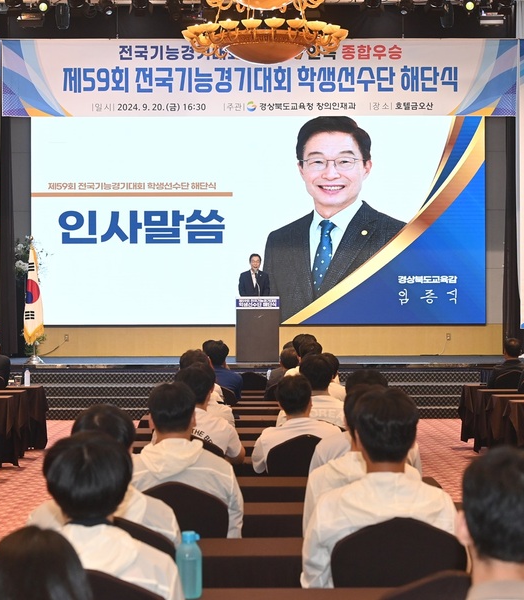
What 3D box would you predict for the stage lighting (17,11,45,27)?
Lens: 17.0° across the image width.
[{"bbox_3d":[-3.530,-4.296,26.800,0.429,0.214,0.260,0,0,0],"label":"stage lighting"}]

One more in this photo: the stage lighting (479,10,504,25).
[{"bbox_3d":[3.515,-4.311,26.800,0.398,0.214,0.260,0,0,0],"label":"stage lighting"}]

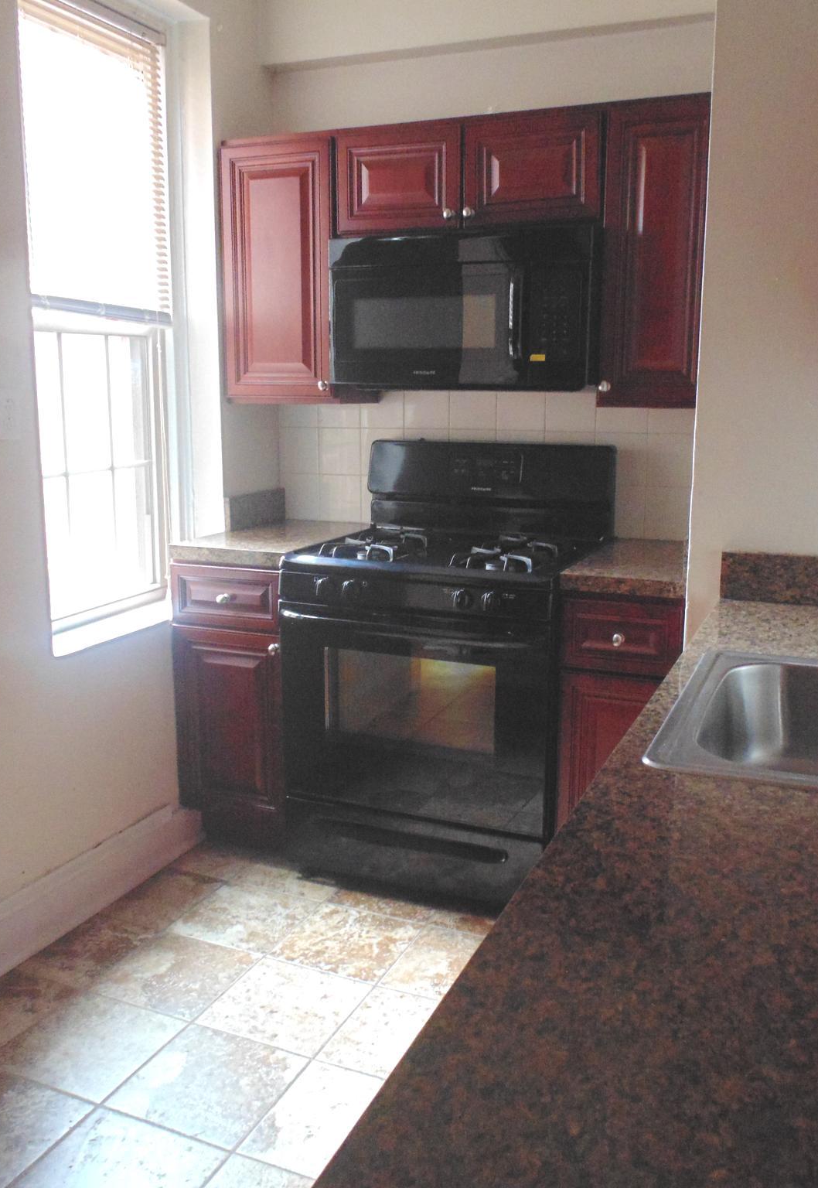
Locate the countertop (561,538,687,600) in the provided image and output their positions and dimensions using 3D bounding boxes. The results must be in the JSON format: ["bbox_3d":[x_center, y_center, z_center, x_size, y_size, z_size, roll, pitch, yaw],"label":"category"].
[{"bbox_3d":[0.647,-0.074,2.709,0.314,0.043,0.645,5,12,23],"label":"countertop"}]

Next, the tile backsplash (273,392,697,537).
[{"bbox_3d":[0.231,-0.416,3.180,1.470,0.441,0.020,5,12,23],"label":"tile backsplash"}]

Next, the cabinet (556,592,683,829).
[{"bbox_3d":[0.650,0.390,2.809,0.310,0.906,0.632,5,12,23],"label":"cabinet"}]

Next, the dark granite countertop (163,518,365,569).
[{"bbox_3d":[-0.384,-0.163,3.153,0.405,0.043,0.645,5,12,23],"label":"dark granite countertop"}]

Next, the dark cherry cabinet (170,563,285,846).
[{"bbox_3d":[-0.384,0.300,3.254,0.405,0.906,0.632,5,12,23],"label":"dark cherry cabinet"}]

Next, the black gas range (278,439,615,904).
[{"bbox_3d":[0.122,0.203,2.920,0.768,1.230,0.710,5,12,23],"label":"black gas range"}]

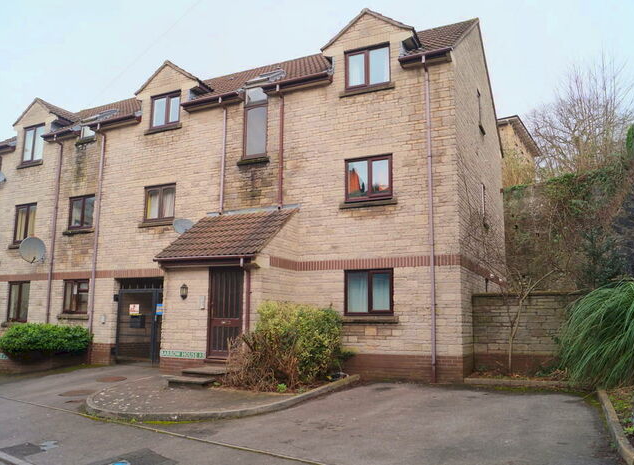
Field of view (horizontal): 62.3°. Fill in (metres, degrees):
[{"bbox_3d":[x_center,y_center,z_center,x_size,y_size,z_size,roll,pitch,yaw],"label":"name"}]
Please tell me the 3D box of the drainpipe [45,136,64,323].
[{"bbox_3d":[-8.523,0.309,16.738,0.090,7.051,0.270,-4,-9,26],"label":"drainpipe"}]

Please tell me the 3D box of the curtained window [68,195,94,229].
[{"bbox_3d":[-7.264,-0.607,16.270,1.181,1.049,0.100,-4,-10,26],"label":"curtained window"}]

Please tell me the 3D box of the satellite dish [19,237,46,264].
[{"bbox_3d":[-8.760,0.555,16.163,0.760,0.850,0.500,8,-12,-38],"label":"satellite dish"}]

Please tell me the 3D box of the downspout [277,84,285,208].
[{"bbox_3d":[-0.897,-2.140,13.227,0.090,3.200,0.130,-4,-10,24],"label":"downspout"}]

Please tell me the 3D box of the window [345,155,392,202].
[{"bbox_3d":[1.213,-1.218,12.171,1.189,1.059,0.100,-4,-10,26],"label":"window"}]

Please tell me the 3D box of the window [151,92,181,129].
[{"bbox_3d":[-4.432,-3.588,15.531,1.156,0.988,0.120,-4,-9,26],"label":"window"}]

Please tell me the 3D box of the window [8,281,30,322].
[{"bbox_3d":[-9.784,2.291,17.339,1.038,1.334,0.120,-4,-9,26],"label":"window"}]

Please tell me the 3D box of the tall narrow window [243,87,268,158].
[{"bbox_3d":[-1.617,-2.903,13.841,0.720,2.020,0.120,-4,-10,24],"label":"tall narrow window"}]

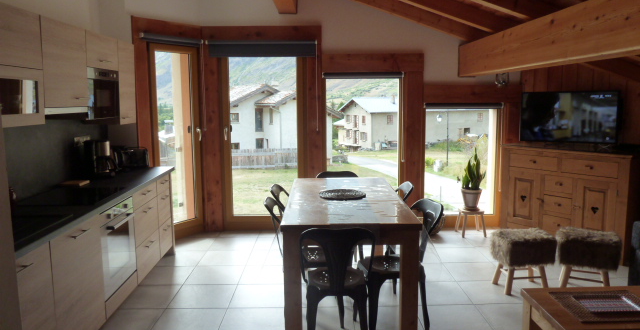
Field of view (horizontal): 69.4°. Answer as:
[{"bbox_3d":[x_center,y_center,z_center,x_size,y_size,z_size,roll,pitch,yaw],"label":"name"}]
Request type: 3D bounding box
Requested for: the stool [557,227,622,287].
[{"bbox_3d":[2.072,0.752,3.585,0.400,0.470,0.340,3,8,23],"label":"stool"}]

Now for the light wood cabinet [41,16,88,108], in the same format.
[{"bbox_3d":[-1.918,-0.684,3.183,0.350,0.575,0.590,-1,7,-2],"label":"light wood cabinet"}]

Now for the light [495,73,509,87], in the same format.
[{"bbox_3d":[2.015,-0.954,5.152,0.140,0.190,0.140,-1,7,0],"label":"light"}]

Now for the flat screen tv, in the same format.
[{"bbox_3d":[2.615,-0.502,4.900,0.930,0.535,0.070,6,10,39],"label":"flat screen tv"}]

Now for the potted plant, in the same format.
[{"bbox_3d":[1.709,0.158,5.183,0.260,0.700,0.250,-1,7,-1],"label":"potted plant"}]

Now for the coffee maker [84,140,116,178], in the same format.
[{"bbox_3d":[-2.011,-0.071,4.256,0.235,0.335,0.175,2,8,21],"label":"coffee maker"}]

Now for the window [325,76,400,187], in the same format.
[{"bbox_3d":[0.505,-0.192,5.419,0.904,1.688,0.090,-1,7,0],"label":"window"}]

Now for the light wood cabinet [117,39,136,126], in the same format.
[{"bbox_3d":[-1.886,-0.723,4.128,0.340,0.715,0.407,-1,7,-3],"label":"light wood cabinet"}]

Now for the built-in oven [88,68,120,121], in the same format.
[{"bbox_3d":[-1.810,-0.540,3.535,0.360,0.378,0.593,-1,7,-3],"label":"built-in oven"}]

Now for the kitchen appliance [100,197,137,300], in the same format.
[{"bbox_3d":[-1.619,0.555,3.169,0.550,0.585,0.595,-1,7,-3],"label":"kitchen appliance"}]

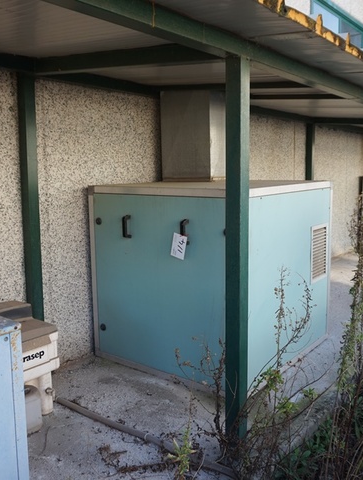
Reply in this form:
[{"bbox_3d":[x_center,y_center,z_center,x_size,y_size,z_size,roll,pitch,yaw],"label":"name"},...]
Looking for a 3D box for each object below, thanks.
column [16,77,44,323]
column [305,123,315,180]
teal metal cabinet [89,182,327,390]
[{"bbox_3d":[-1.033,-0.042,3.362,0.082,2.169,0.082,6,11,37],"label":"column"},{"bbox_3d":[1.935,-0.637,7.236,0.082,2.197,0.082,6,11,37],"label":"column"},{"bbox_3d":[0.293,0.218,3.947,1.347,1.346,1.510,6,11,37],"label":"teal metal cabinet"}]

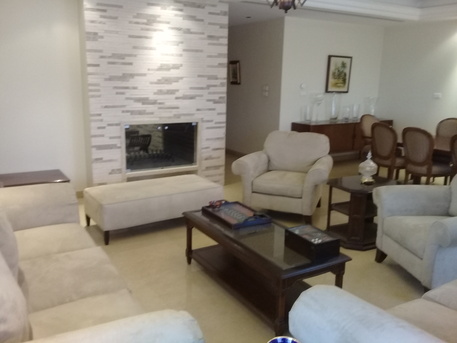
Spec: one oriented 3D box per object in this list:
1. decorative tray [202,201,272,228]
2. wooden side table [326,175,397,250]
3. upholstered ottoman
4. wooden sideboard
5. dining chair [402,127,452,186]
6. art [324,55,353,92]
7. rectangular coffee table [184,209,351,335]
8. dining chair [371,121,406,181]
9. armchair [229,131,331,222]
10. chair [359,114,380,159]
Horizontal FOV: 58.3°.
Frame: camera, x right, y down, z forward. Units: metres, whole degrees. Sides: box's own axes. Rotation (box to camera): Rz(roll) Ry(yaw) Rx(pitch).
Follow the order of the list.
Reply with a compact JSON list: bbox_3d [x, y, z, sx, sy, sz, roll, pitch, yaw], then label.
[{"bbox_3d":[0.062,0.360,3.421,0.379,0.044,0.499,-6,15,-31],"label":"decorative tray"},{"bbox_3d":[1.352,0.404,4.164,0.796,0.569,0.577,-6,15,-31],"label":"wooden side table"},{"bbox_3d":[-0.795,0.373,4.464,1.373,0.406,0.679,-7,15,-33],"label":"upholstered ottoman"},{"bbox_3d":[2.405,-0.640,8.482,2.410,0.764,0.468,-6,15,-31],"label":"wooden sideboard"},{"bbox_3d":[2.653,-0.095,5.538,0.577,0.998,0.491,-6,15,-31],"label":"dining chair"},{"bbox_3d":[2.261,-1.964,8.329,0.663,0.719,0.031,-6,15,-31],"label":"art"},{"bbox_3d":[0.201,0.680,3.121,0.577,0.437,1.342,-6,15,-31],"label":"rectangular coffee table"},{"bbox_3d":[2.383,-0.196,5.964,0.577,0.998,0.491,-6,15,-31],"label":"dining chair"},{"bbox_3d":[0.690,0.016,4.956,1.100,0.952,0.905,6,13,19],"label":"armchair"},{"bbox_3d":[2.693,-0.486,7.288,0.491,0.998,0.577,-6,15,-31],"label":"chair"}]

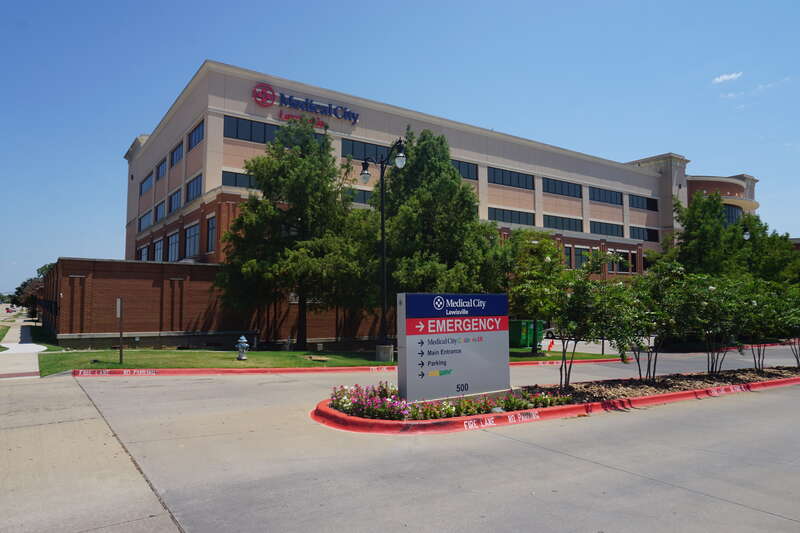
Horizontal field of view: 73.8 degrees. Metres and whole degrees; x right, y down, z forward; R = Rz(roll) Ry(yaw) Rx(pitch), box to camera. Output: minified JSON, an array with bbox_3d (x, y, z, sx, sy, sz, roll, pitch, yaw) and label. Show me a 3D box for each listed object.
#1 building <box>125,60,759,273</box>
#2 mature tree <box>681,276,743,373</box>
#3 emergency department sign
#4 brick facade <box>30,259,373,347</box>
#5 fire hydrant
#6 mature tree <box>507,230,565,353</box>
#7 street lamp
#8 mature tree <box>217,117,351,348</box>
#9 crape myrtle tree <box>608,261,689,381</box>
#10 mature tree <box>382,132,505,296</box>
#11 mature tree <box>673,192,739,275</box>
[{"bbox_3d":[12.243,-4.301,84.923,95.000,23.600,44.000,3,-4,-35],"label":"building"},{"bbox_3d":[8.929,1.626,15.218,1.750,2.798,1.750,3,-4,-35],"label":"mature tree"},{"bbox_3d":[0.959,1.296,8.937,2.222,1.666,0.250,3,-4,-34],"label":"emergency department sign"},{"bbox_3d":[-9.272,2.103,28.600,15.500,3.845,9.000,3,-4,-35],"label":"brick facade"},{"bbox_3d":[-4.803,2.450,16.183,0.420,0.768,0.400,3,-4,-35],"label":"fire hydrant"},{"bbox_3d":[6.074,1.105,24.219,2.750,5.514,2.750,0,-3,0],"label":"mature tree"},{"bbox_3d":[-0.550,-0.664,17.527,0.420,7.000,2.500,3,-4,-35],"label":"street lamp"},{"bbox_3d":[-4.781,-1.523,23.000,5.400,10.090,5.400,3,-4,-35],"label":"mature tree"},{"bbox_3d":[5.884,1.289,12.705,2.100,2.871,2.100,3,-4,-35],"label":"crape myrtle tree"},{"bbox_3d":[2.005,-1.377,25.202,5.500,10.475,5.500,0,-3,0],"label":"mature tree"},{"bbox_3d":[19.976,0.130,34.858,4.800,10.038,4.800,3,-4,-35],"label":"mature tree"}]

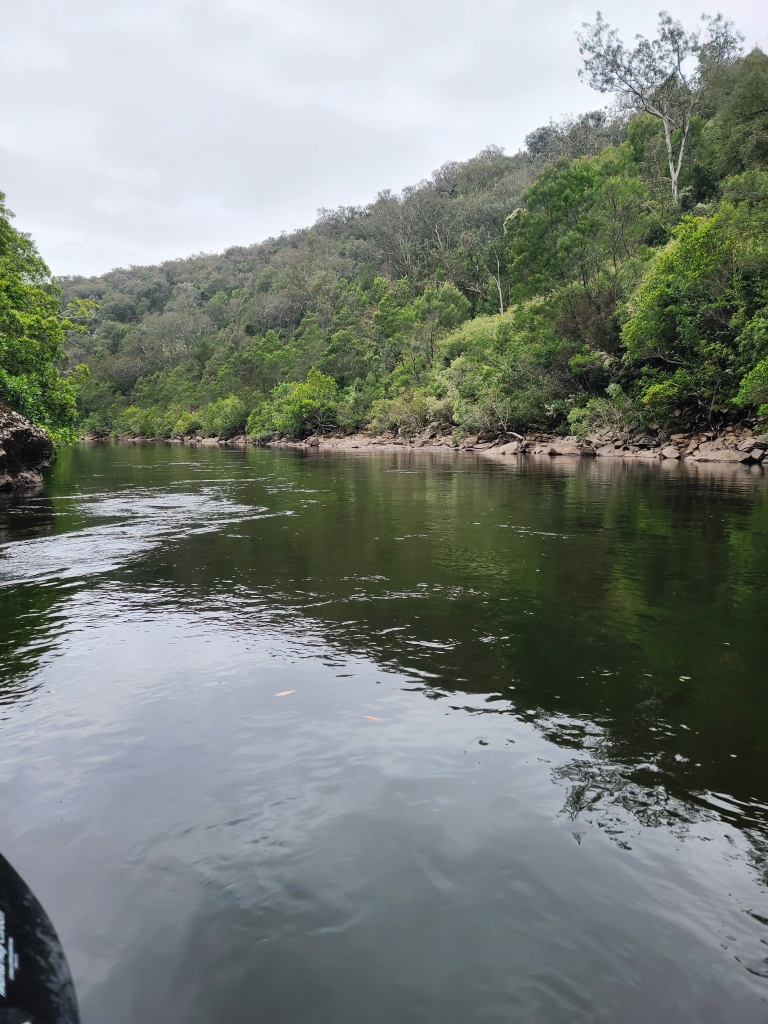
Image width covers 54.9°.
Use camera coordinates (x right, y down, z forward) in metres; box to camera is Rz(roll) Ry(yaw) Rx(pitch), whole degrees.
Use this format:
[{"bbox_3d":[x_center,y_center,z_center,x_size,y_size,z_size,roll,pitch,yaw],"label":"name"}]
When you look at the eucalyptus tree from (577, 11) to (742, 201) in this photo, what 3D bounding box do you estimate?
[{"bbox_3d":[21.709,-31.796,58.273,12.400,15.200,10.800,0,6,0],"label":"eucalyptus tree"}]

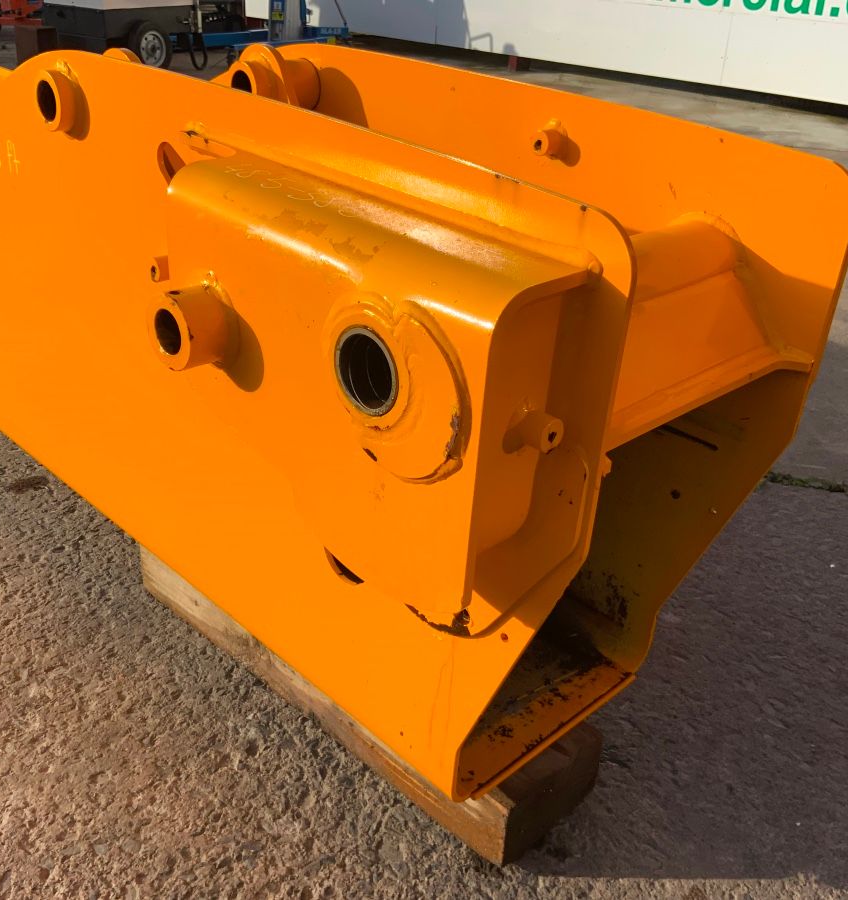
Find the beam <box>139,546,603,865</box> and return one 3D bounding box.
[{"bbox_3d":[-0.170,0.423,2.127,1.117,0.135,0.264,26,35,37],"label":"beam"}]

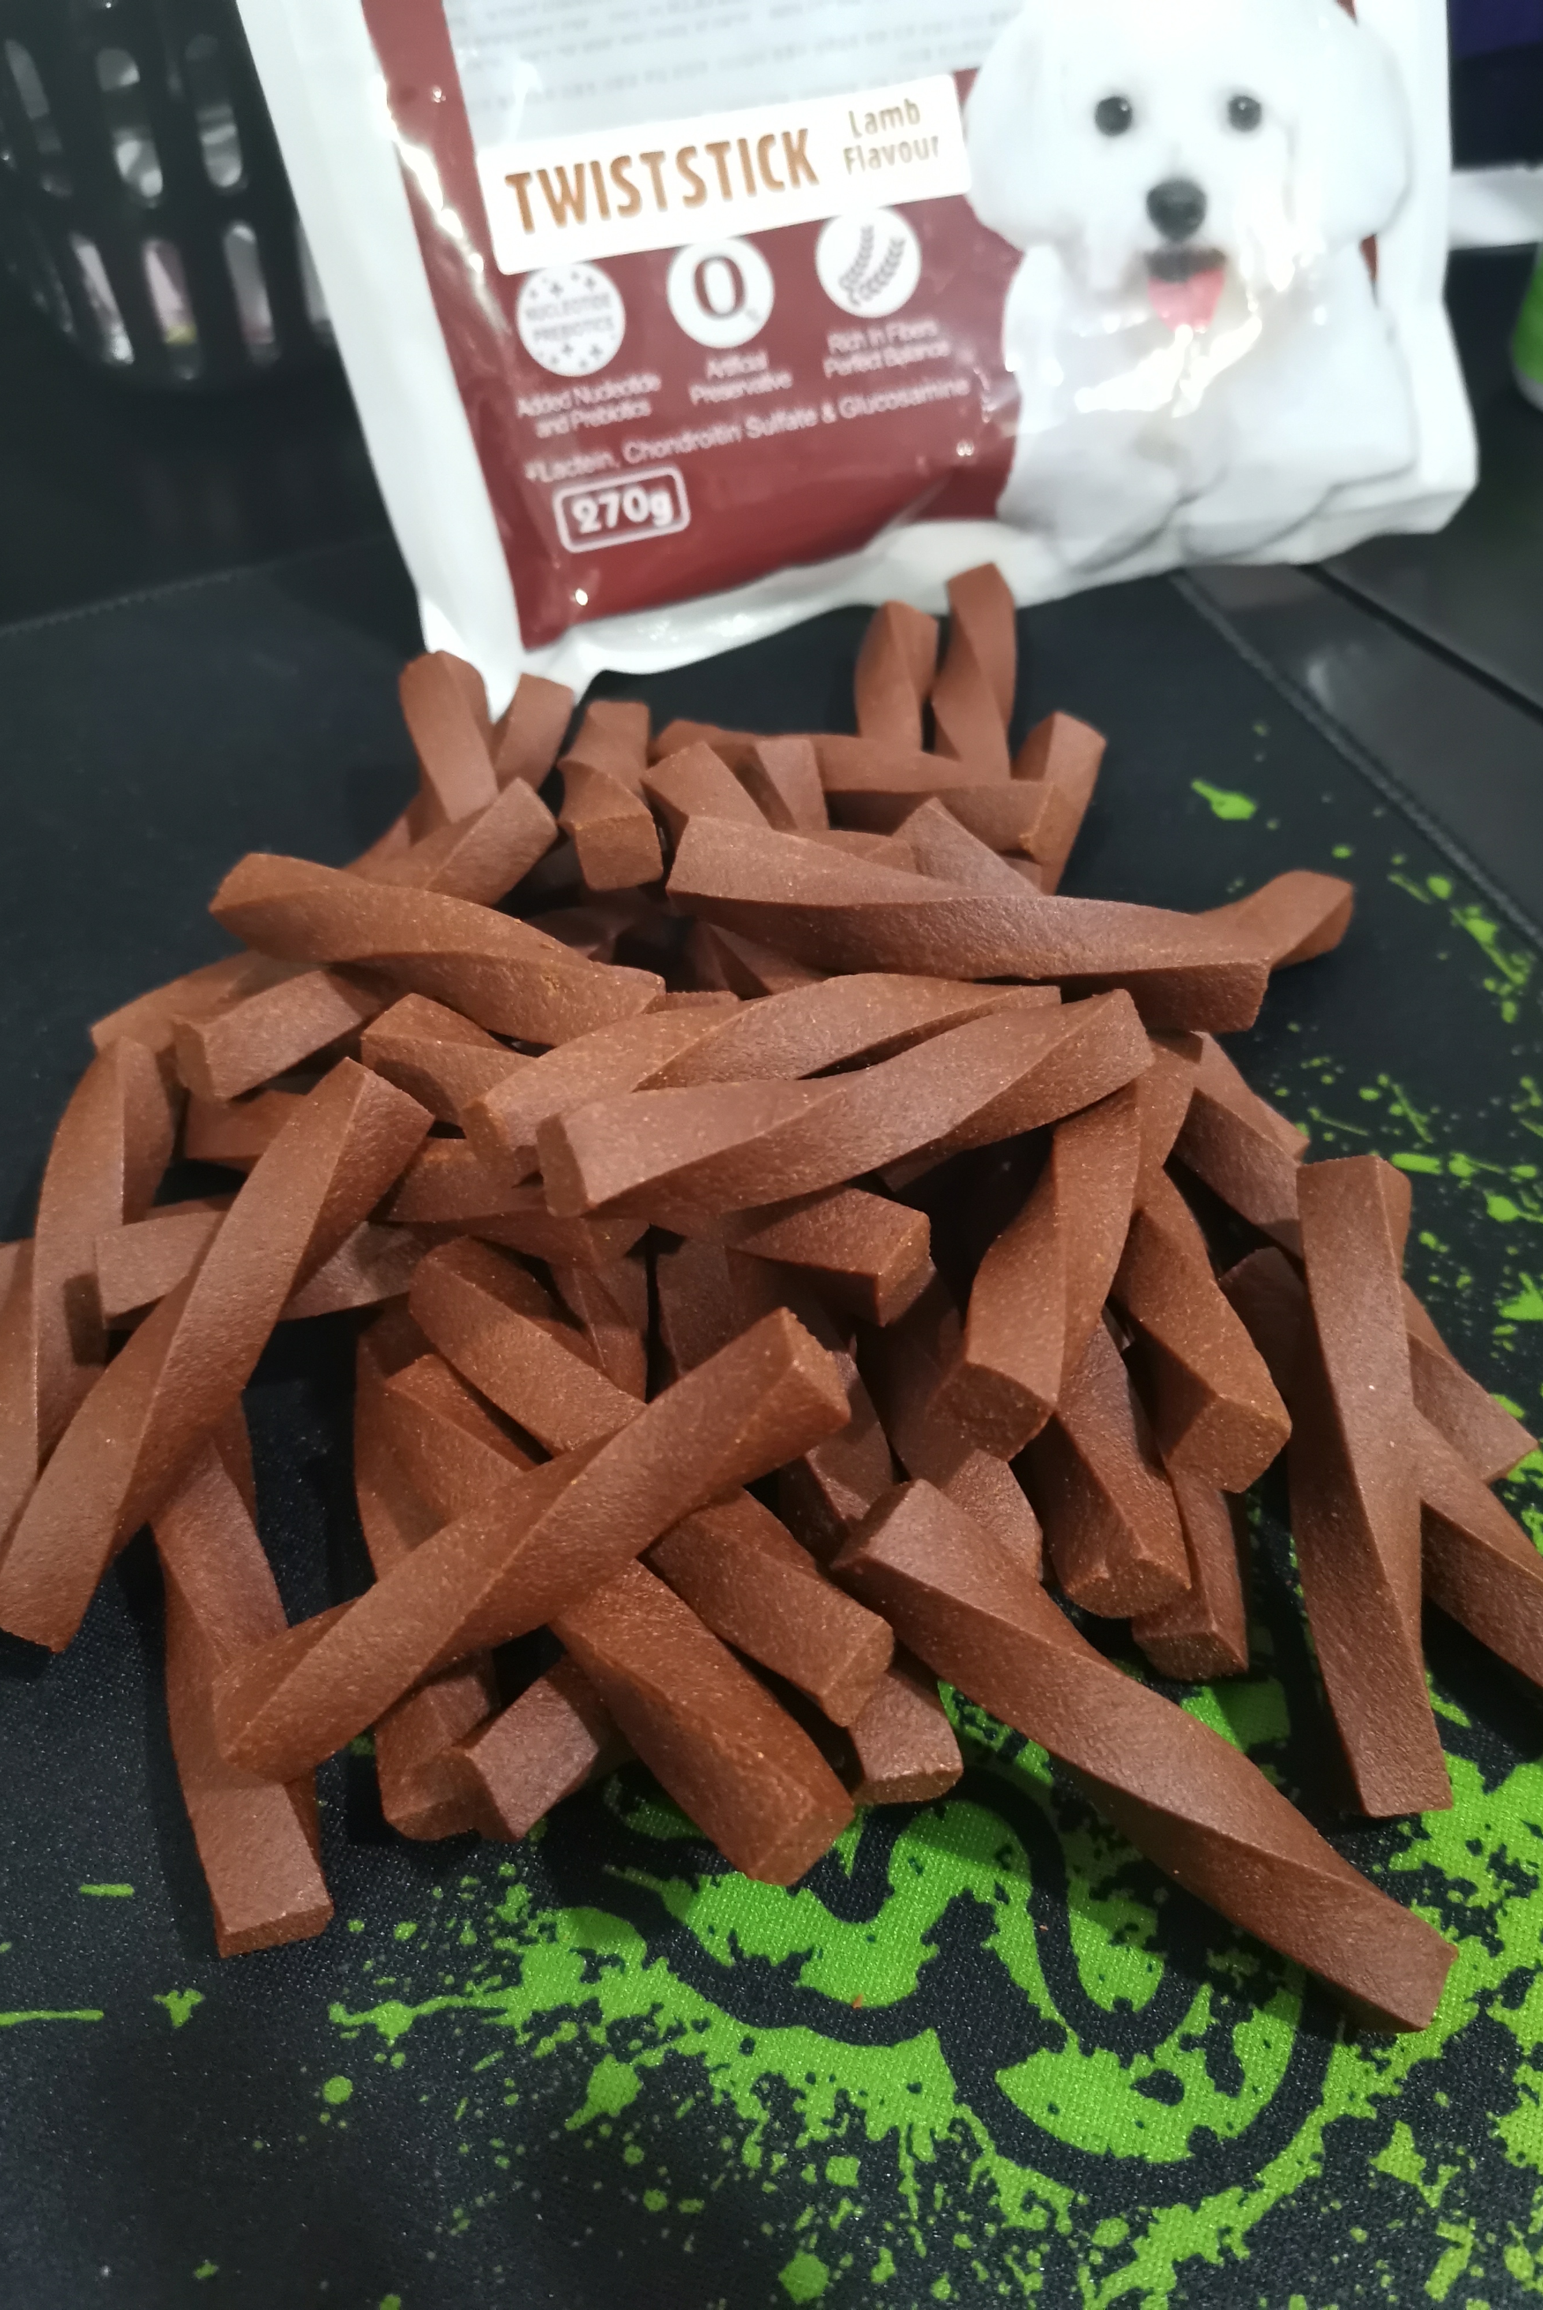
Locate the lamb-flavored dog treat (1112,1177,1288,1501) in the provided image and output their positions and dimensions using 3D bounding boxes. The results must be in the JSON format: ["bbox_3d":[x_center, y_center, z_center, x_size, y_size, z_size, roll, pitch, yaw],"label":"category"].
[{"bbox_3d":[0.050,0.010,0.220,0.013,0.013,0.075,0,36,-1],"label":"lamb-flavored dog treat"}]

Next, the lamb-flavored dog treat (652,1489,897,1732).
[{"bbox_3d":[-0.015,0.032,0.181,0.065,0.013,0.013,38,61,26],"label":"lamb-flavored dog treat"}]

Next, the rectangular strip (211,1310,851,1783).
[{"bbox_3d":[-0.022,0.038,0.169,0.065,0.013,0.013,-33,55,-8],"label":"rectangular strip"}]

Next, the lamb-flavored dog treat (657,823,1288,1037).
[{"bbox_3d":[0.026,-0.030,0.230,0.076,0.013,0.013,10,54,1],"label":"lamb-flavored dog treat"}]

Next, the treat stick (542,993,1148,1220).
[{"bbox_3d":[0.009,-0.007,0.191,0.064,0.013,0.013,-13,50,-8],"label":"treat stick"}]

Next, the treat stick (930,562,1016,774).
[{"bbox_3d":[0.033,-0.070,0.269,0.013,0.013,0.062,0,55,2],"label":"treat stick"}]

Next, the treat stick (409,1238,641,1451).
[{"bbox_3d":[-0.016,0.035,0.201,0.013,0.013,0.071,-38,61,-25],"label":"treat stick"}]

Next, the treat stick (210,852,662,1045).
[{"bbox_3d":[-0.048,-0.028,0.240,0.071,0.013,0.013,16,54,26],"label":"treat stick"}]

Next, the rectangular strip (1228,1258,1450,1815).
[{"bbox_3d":[0.068,0.034,0.193,0.012,0.012,0.071,3,64,3],"label":"rectangular strip"}]

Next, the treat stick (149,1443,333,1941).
[{"bbox_3d":[-0.057,0.049,0.182,0.013,0.013,0.064,-16,51,-11],"label":"treat stick"}]

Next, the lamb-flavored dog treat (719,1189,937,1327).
[{"bbox_3d":[-0.016,0.008,0.195,0.062,0.013,0.013,9,51,10],"label":"lamb-flavored dog treat"}]

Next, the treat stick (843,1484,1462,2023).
[{"bbox_3d":[0.038,0.062,0.180,0.074,0.013,0.013,40,60,2],"label":"treat stick"}]

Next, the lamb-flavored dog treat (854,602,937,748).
[{"bbox_3d":[0.019,-0.061,0.273,0.012,0.012,0.071,3,53,2],"label":"lamb-flavored dog treat"}]

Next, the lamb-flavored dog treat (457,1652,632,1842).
[{"bbox_3d":[-0.006,0.044,0.183,0.013,0.013,0.062,35,62,28],"label":"lamb-flavored dog treat"}]

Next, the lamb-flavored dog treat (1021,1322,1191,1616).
[{"bbox_3d":[0.039,0.021,0.219,0.013,0.013,0.075,-1,46,-1],"label":"lamb-flavored dog treat"}]

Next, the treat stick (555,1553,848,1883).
[{"bbox_3d":[-0.020,0.048,0.190,0.012,0.012,0.071,-35,61,-23],"label":"treat stick"}]

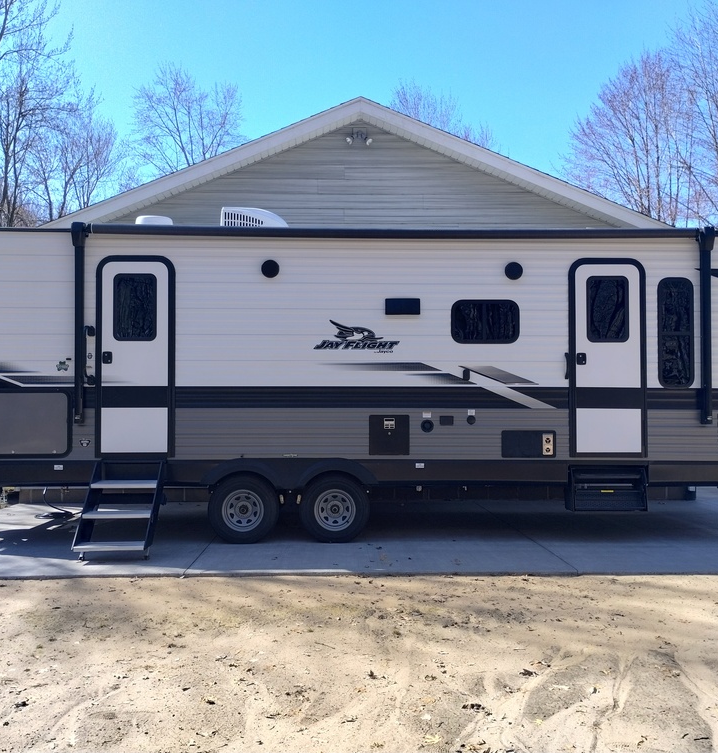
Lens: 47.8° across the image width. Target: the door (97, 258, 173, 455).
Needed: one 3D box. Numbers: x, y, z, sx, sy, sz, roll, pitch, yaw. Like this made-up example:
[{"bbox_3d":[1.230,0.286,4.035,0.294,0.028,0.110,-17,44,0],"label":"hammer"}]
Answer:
[{"bbox_3d":[-2.077,-0.188,7.533,0.737,1.874,0.070,0,-1,-1],"label":"door"}]

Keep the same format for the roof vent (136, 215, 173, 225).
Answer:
[{"bbox_3d":[-2.071,-1.538,8.388,0.389,0.170,0.400,0,-1,-1],"label":"roof vent"}]

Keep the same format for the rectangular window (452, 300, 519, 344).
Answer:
[{"bbox_3d":[1.193,-0.512,7.622,0.647,0.418,0.050,0,-1,-1],"label":"rectangular window"}]

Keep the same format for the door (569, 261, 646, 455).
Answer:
[{"bbox_3d":[2.348,-0.180,7.643,0.742,1.875,0.070,0,-1,-1],"label":"door"}]

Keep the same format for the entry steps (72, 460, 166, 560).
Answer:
[{"bbox_3d":[-2.102,1.163,7.204,0.641,0.784,0.750,0,-1,-1],"label":"entry steps"}]

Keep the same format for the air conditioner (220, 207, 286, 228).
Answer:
[{"bbox_3d":[-1.072,-1.594,8.815,0.754,0.340,0.700,0,-1,-1],"label":"air conditioner"}]

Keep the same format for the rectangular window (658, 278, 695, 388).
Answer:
[{"bbox_3d":[3.002,-0.409,7.665,0.354,1.054,0.050,0,-1,-1],"label":"rectangular window"}]

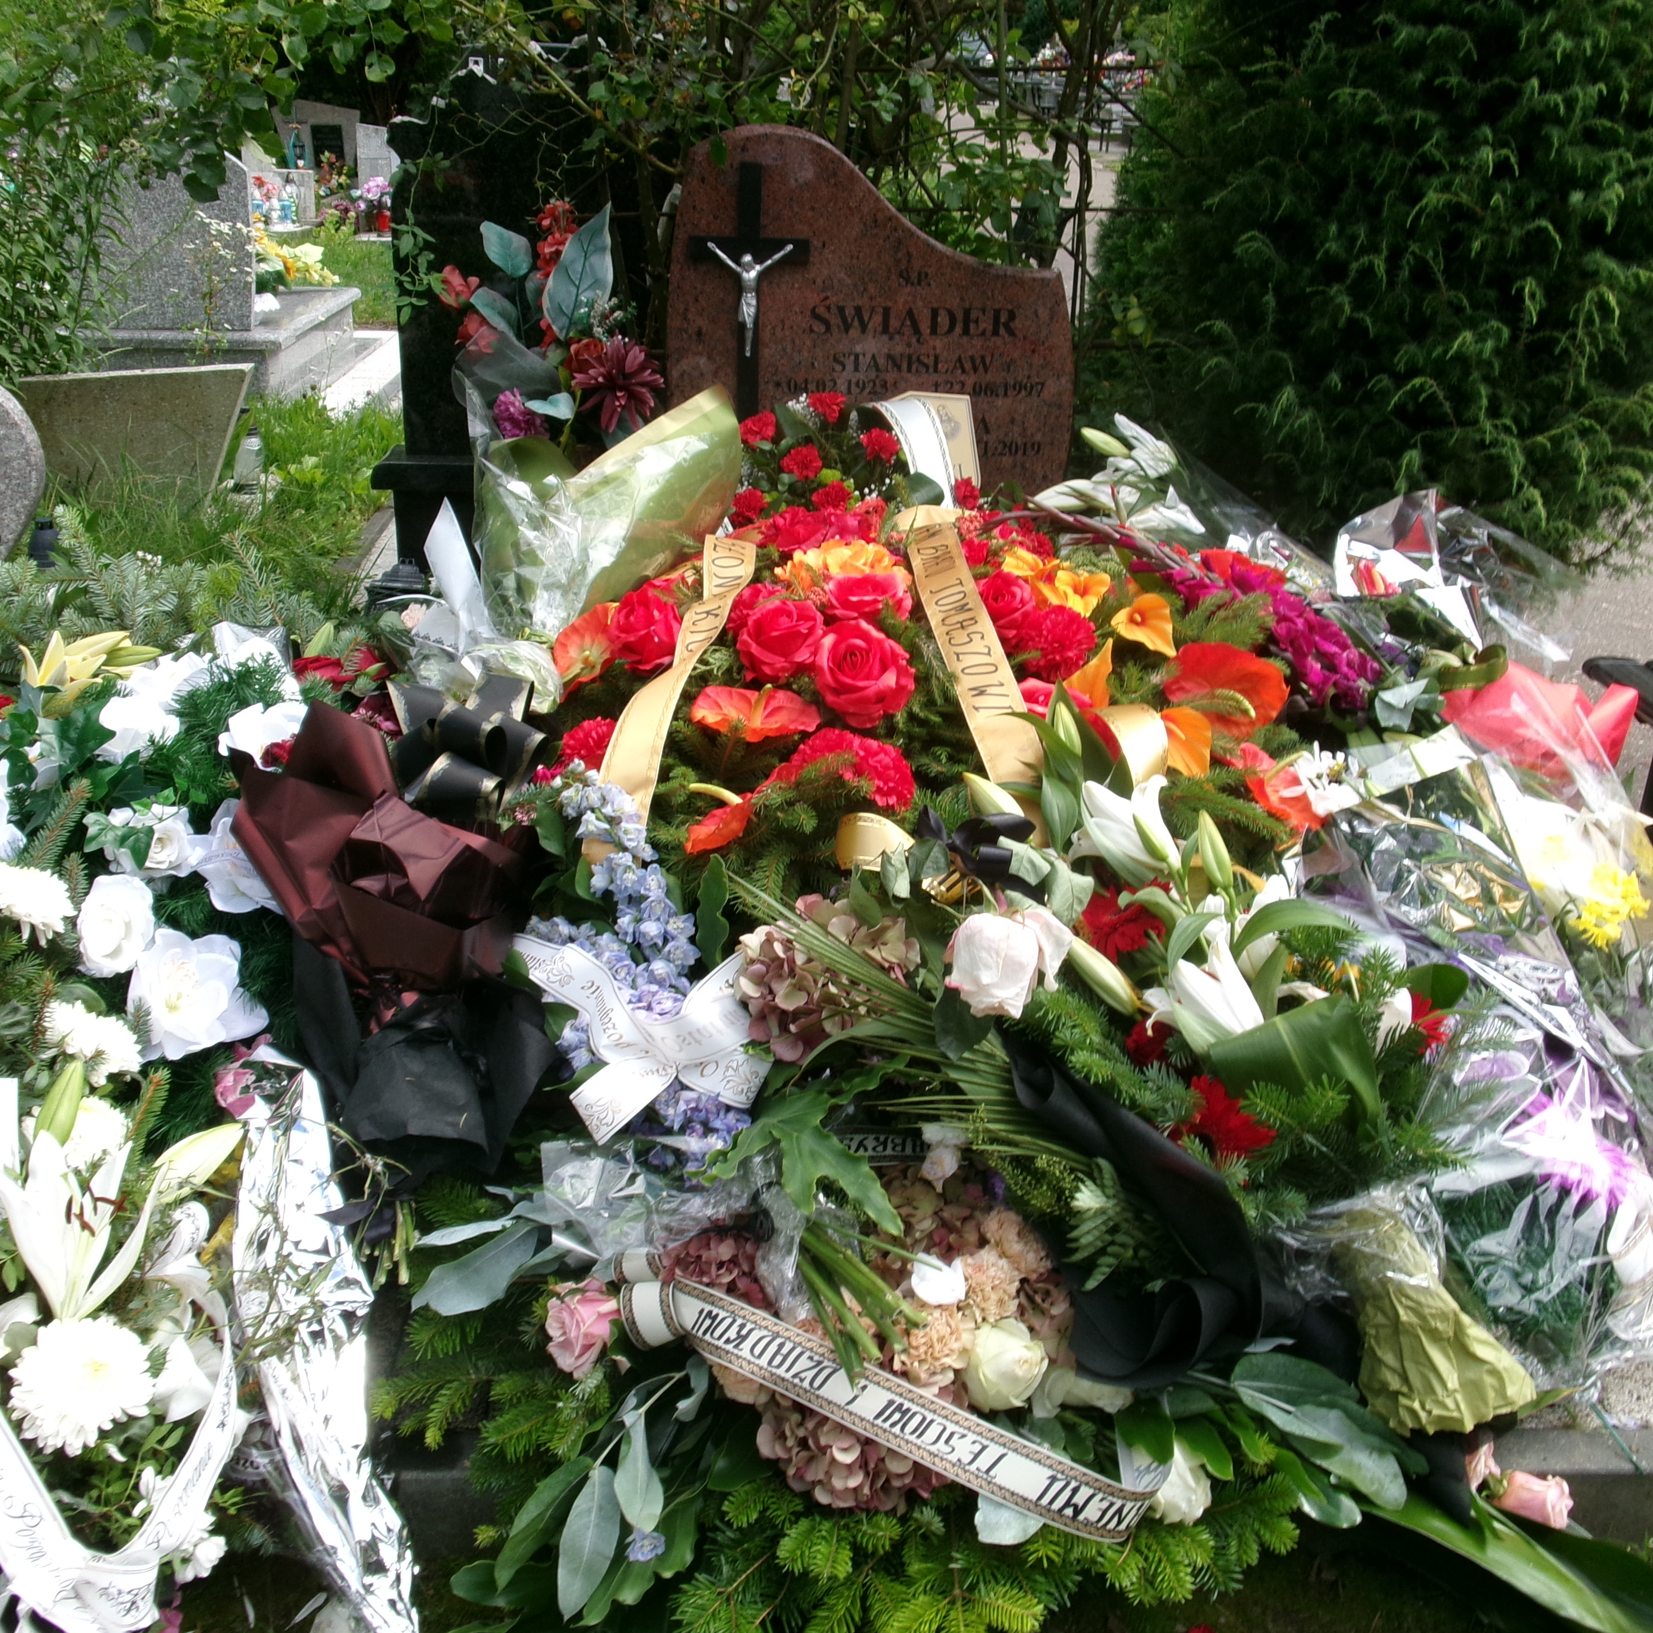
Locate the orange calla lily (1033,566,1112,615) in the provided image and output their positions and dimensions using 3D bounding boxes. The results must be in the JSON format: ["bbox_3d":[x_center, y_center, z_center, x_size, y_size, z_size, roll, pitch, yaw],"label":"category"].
[{"bbox_3d":[0.319,-0.293,2.270,0.095,0.065,0.070,-3,-3,-10],"label":"orange calla lily"}]

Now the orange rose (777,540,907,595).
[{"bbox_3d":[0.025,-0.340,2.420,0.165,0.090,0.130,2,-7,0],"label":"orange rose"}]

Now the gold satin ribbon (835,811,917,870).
[{"bbox_3d":[0.056,0.028,2.020,0.098,0.070,0.070,2,3,0],"label":"gold satin ribbon"}]

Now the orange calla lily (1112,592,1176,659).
[{"bbox_3d":[0.378,-0.228,2.100,0.077,0.077,0.060,-2,-1,-5],"label":"orange calla lily"}]

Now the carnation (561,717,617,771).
[{"bbox_3d":[-0.272,-0.081,2.030,0.080,0.065,0.080,6,62,14],"label":"carnation"}]

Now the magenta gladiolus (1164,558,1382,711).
[{"bbox_3d":[0.553,-0.226,2.200,0.105,0.100,0.280,-37,62,-24],"label":"magenta gladiolus"}]

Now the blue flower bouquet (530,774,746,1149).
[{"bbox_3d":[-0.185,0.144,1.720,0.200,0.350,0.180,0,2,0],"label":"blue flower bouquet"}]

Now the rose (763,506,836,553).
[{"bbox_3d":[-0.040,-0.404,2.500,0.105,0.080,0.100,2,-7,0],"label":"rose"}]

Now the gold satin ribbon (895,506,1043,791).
[{"bbox_3d":[0.177,-0.223,2.185,0.066,0.060,0.607,-3,39,-5],"label":"gold satin ribbon"}]

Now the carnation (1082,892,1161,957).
[{"bbox_3d":[0.312,0.114,1.850,0.085,0.060,0.085,1,62,0],"label":"carnation"}]

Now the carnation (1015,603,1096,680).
[{"bbox_3d":[0.279,-0.213,2.150,0.092,0.075,0.092,-3,62,-10],"label":"carnation"}]

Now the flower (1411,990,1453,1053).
[{"bbox_3d":[0.575,0.197,1.680,0.055,0.062,0.045,-13,2,-27],"label":"flower"}]

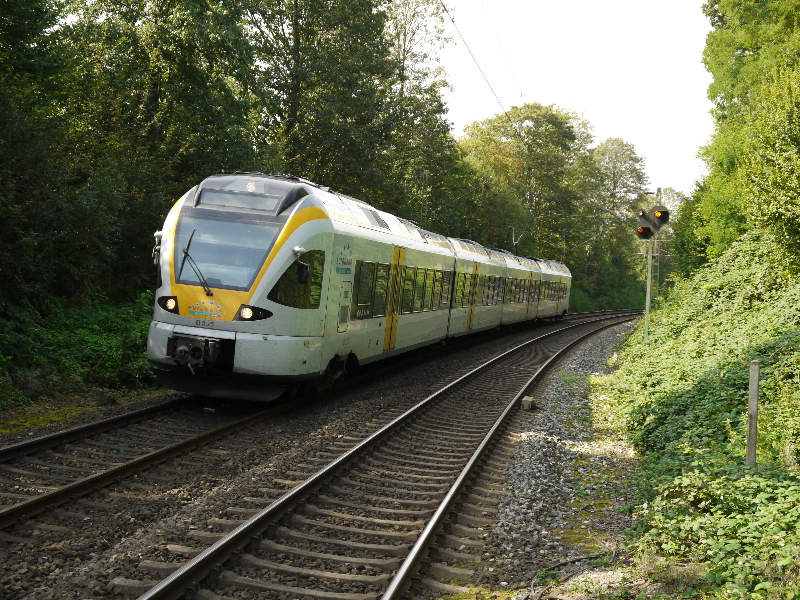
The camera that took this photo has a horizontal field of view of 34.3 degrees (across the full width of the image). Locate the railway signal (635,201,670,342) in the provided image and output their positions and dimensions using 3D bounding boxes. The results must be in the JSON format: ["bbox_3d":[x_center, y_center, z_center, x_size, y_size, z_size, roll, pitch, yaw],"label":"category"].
[{"bbox_3d":[8.727,-0.852,45.000,1.150,4.850,0.500,2,1,9],"label":"railway signal"}]

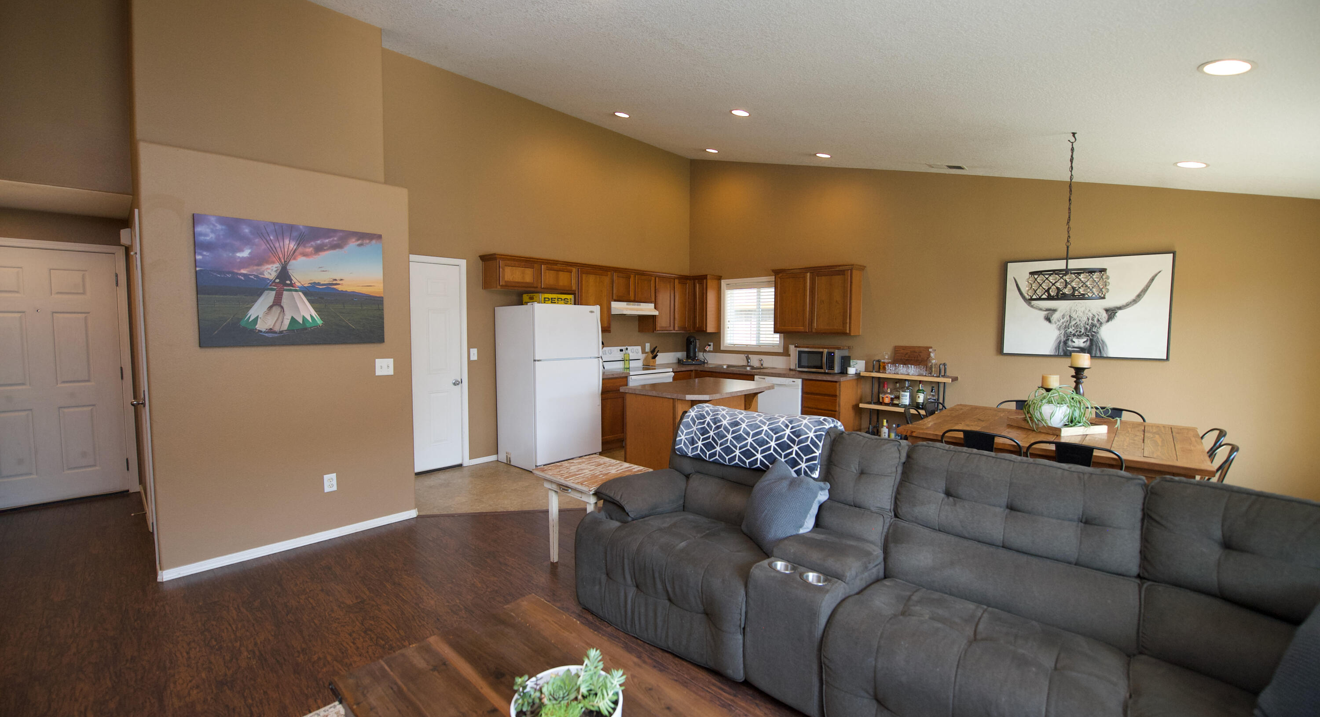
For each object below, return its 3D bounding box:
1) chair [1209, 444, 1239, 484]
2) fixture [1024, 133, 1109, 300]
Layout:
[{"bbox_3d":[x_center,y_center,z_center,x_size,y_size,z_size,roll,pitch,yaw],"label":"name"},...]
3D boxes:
[{"bbox_3d":[2.941,0.872,2.972,0.502,0.844,0.442,4,5,44],"label":"chair"},{"bbox_3d":[2.662,-0.920,3.344,0.432,1.060,0.432,4,5,44],"label":"fixture"}]

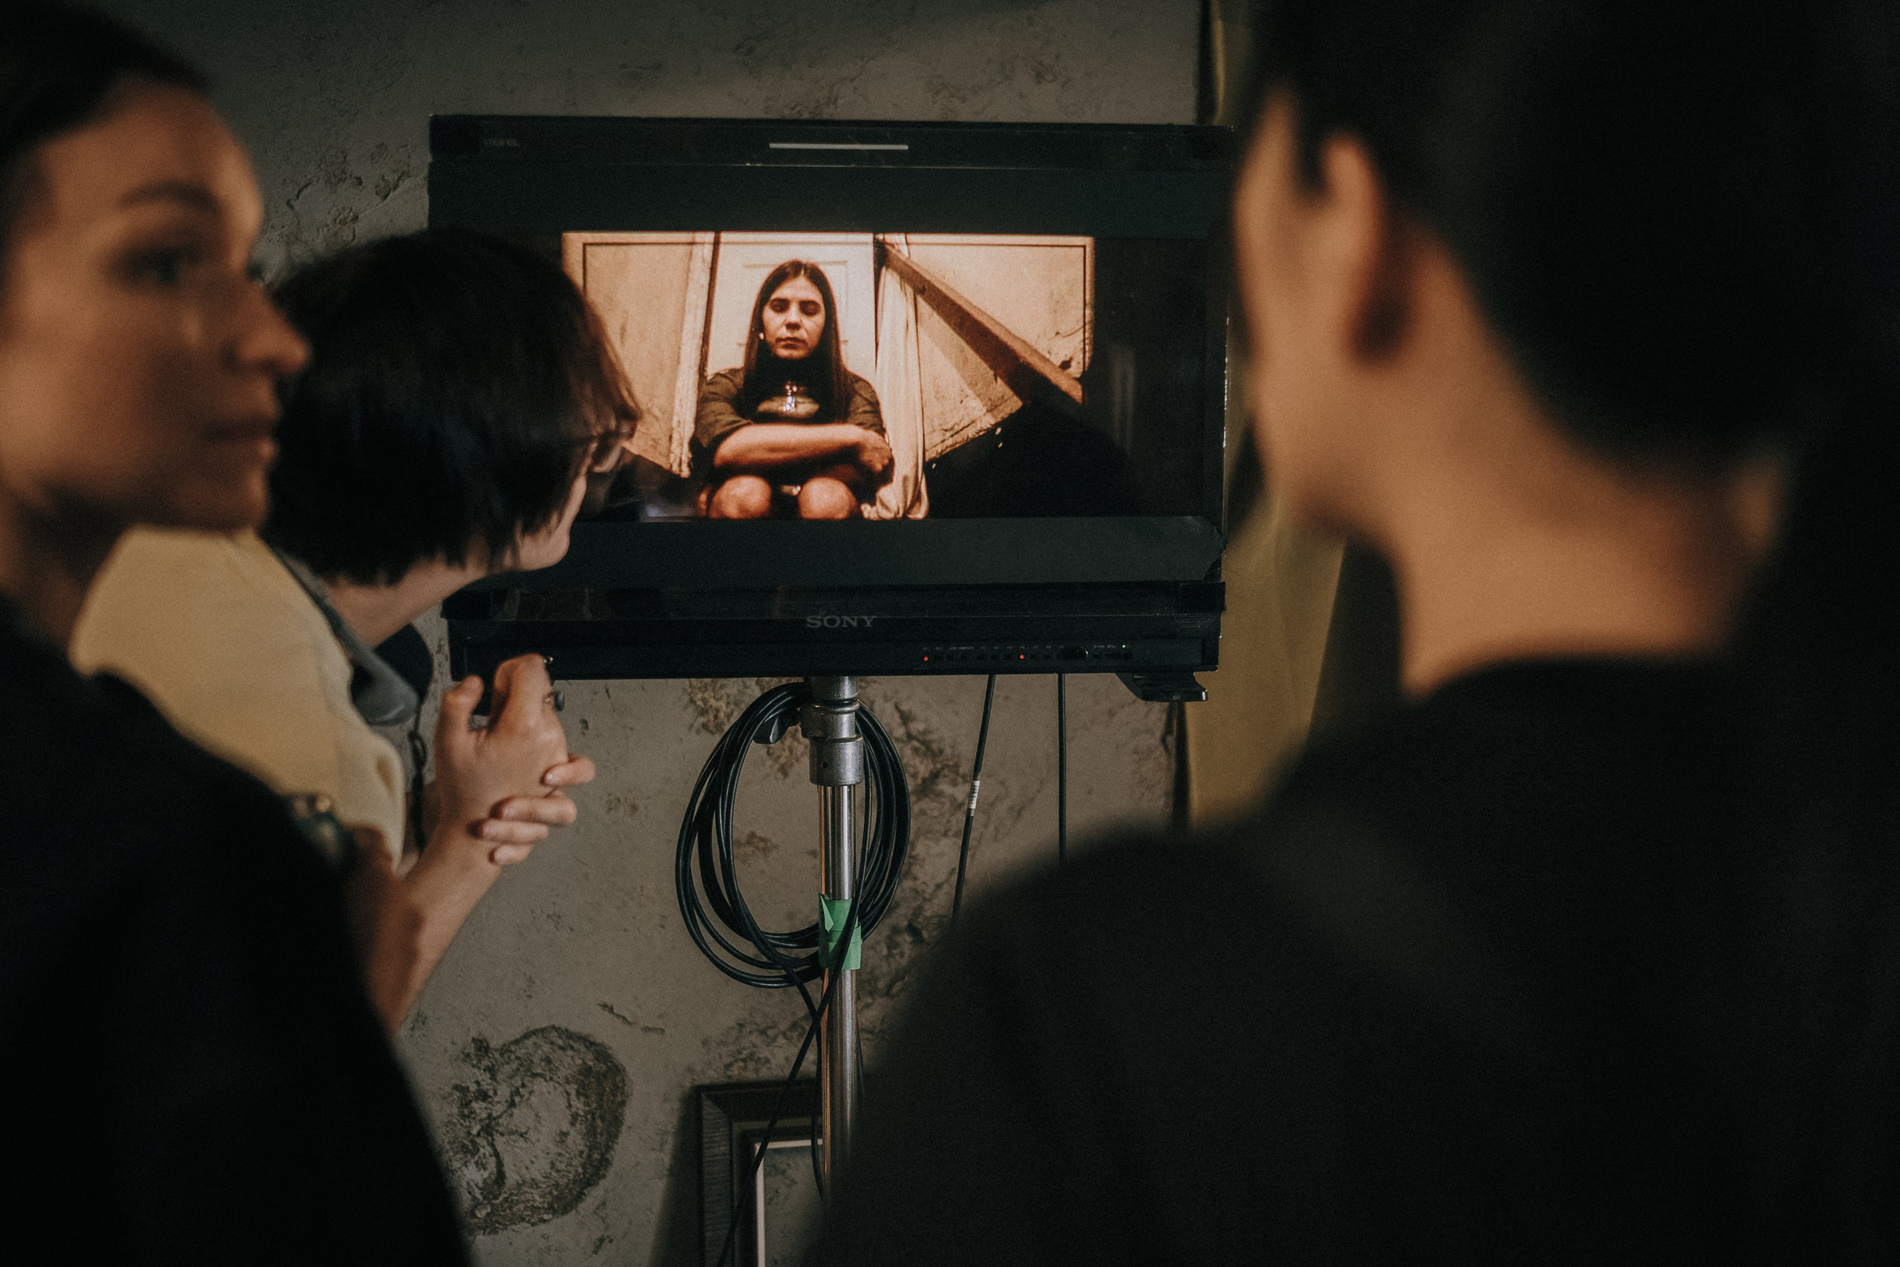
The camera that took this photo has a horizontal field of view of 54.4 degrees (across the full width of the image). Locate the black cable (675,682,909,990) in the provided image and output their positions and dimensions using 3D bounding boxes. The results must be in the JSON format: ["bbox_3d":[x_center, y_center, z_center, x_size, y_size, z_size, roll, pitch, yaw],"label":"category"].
[{"bbox_3d":[-0.131,0.168,1.530,0.190,0.255,0.070,-1,7,-5],"label":"black cable"}]

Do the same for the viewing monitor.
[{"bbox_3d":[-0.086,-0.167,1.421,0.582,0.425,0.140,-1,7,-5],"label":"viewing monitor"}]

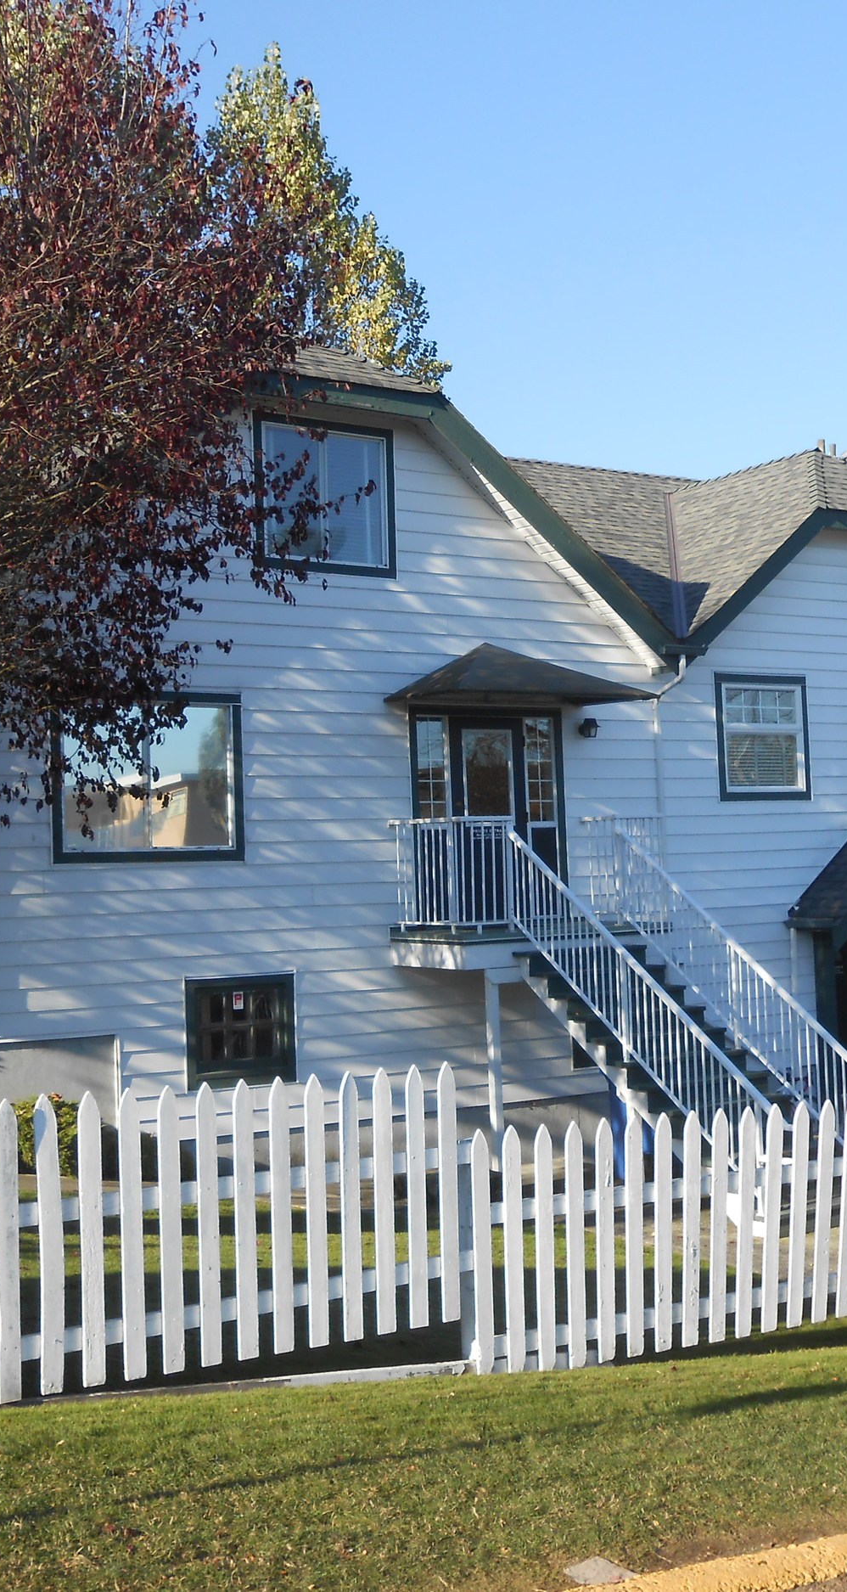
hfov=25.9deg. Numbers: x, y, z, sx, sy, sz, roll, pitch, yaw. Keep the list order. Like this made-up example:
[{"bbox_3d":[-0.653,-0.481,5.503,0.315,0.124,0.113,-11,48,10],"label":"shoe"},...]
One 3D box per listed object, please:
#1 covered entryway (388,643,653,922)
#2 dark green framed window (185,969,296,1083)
[{"bbox_3d":[1.007,-0.160,17.927,2.470,2.800,1.250,0,-3,-34],"label":"covered entryway"},{"bbox_3d":[-1.622,2.126,16.677,1.110,0.995,0.100,0,-3,-34],"label":"dark green framed window"}]

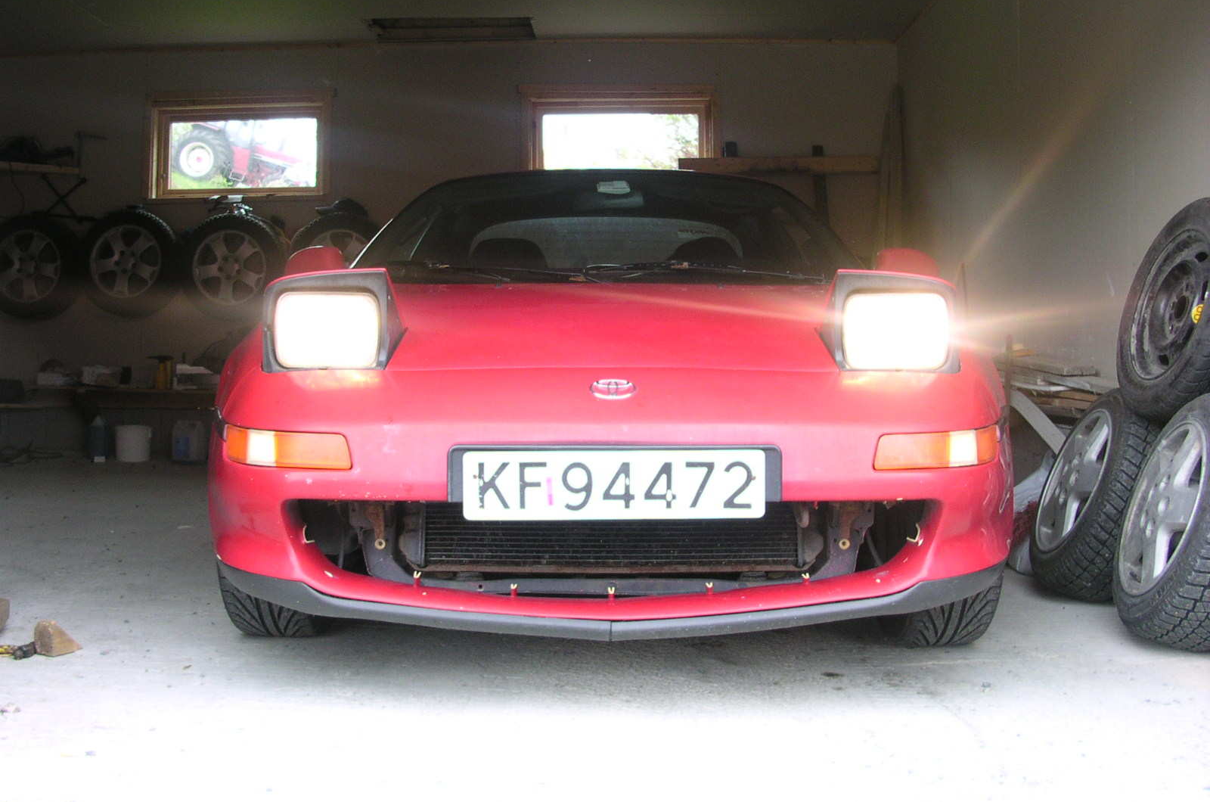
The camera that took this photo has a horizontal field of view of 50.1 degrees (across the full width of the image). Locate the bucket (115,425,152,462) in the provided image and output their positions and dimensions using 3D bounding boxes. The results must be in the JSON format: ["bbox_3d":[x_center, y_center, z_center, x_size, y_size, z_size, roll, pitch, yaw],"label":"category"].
[{"bbox_3d":[-2.951,0.266,8.100,0.233,0.225,0.233,0,1,0],"label":"bucket"}]

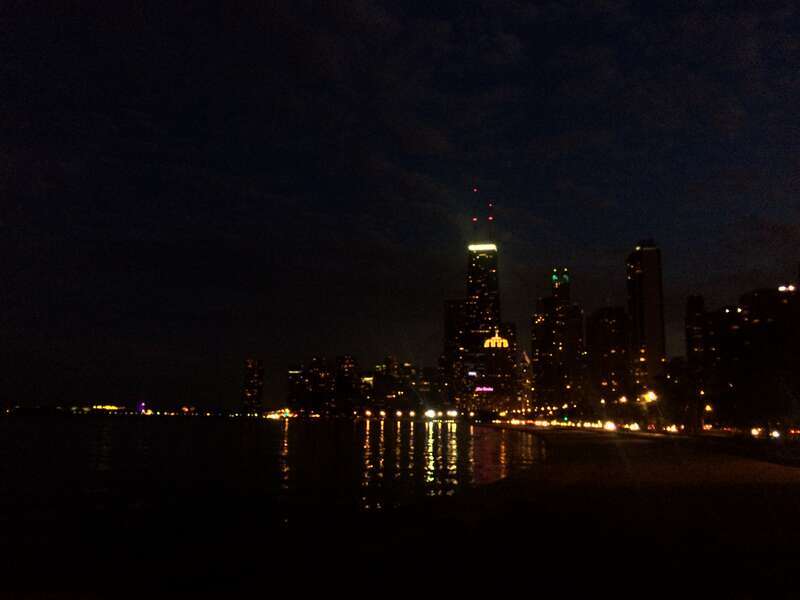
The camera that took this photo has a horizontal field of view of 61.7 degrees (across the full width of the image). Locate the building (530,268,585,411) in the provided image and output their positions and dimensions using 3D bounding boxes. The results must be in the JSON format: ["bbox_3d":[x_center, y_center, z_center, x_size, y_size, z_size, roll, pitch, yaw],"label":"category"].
[{"bbox_3d":[271.260,72.380,1162.730,70.000,246.200,60.000,0,-10,-2],"label":"building"}]

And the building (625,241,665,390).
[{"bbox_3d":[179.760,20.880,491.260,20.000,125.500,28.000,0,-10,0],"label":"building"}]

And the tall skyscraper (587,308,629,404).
[{"bbox_3d":[271.920,79.690,877.820,44.000,137.500,42.000,0,-10,0],"label":"tall skyscraper"}]

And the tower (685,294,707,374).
[{"bbox_3d":[197.410,36.900,448.560,12.500,79.700,14.000,-1,-10,6],"label":"tower"}]

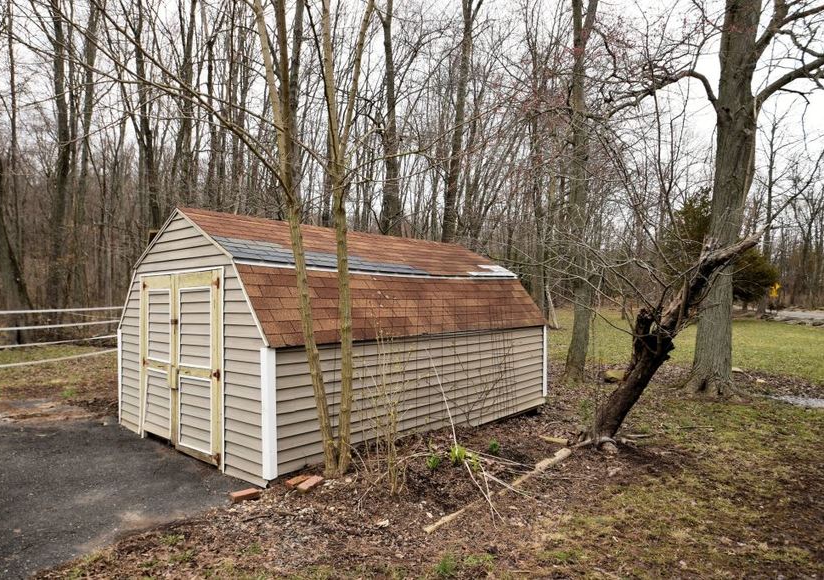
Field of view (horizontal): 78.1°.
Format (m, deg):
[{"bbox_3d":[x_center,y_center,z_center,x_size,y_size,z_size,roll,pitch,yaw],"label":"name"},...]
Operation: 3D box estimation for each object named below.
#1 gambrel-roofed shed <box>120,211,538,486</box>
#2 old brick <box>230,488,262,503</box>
[{"bbox_3d":[-0.767,0.442,7.052,3.321,2.519,4.955,-1,-1,42],"label":"gambrel-roofed shed"},{"bbox_3d":[-1.312,1.626,3.995,0.198,0.057,0.094,2,-2,-41],"label":"old brick"}]

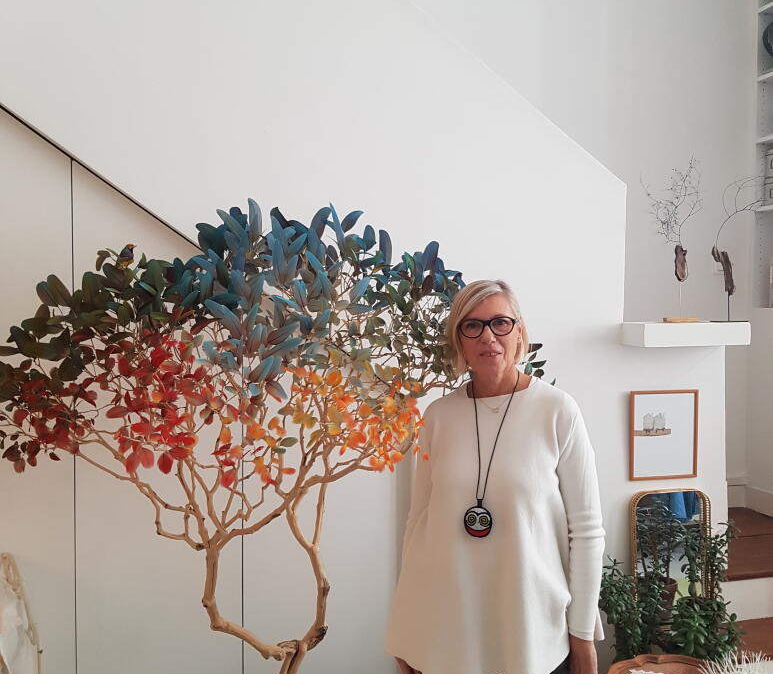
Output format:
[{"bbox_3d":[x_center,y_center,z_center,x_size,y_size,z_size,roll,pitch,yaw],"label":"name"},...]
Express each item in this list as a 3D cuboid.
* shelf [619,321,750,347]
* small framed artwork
[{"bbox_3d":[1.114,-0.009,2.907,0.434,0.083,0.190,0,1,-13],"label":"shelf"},{"bbox_3d":[1.053,0.373,2.946,0.284,0.336,0.020,0,1,-13],"label":"small framed artwork"}]

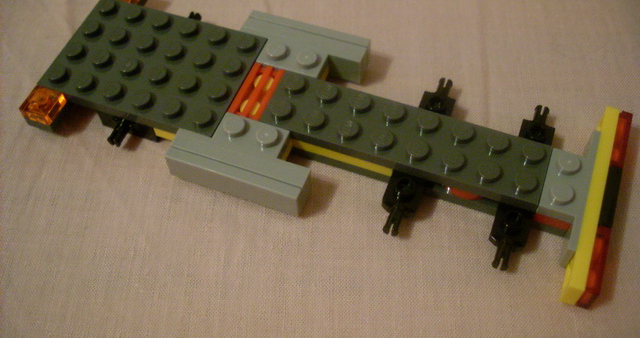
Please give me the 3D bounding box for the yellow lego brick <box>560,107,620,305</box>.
[{"bbox_3d":[0.058,0.007,0.151,0.003,0.008,0.048,17,60,14],"label":"yellow lego brick"}]

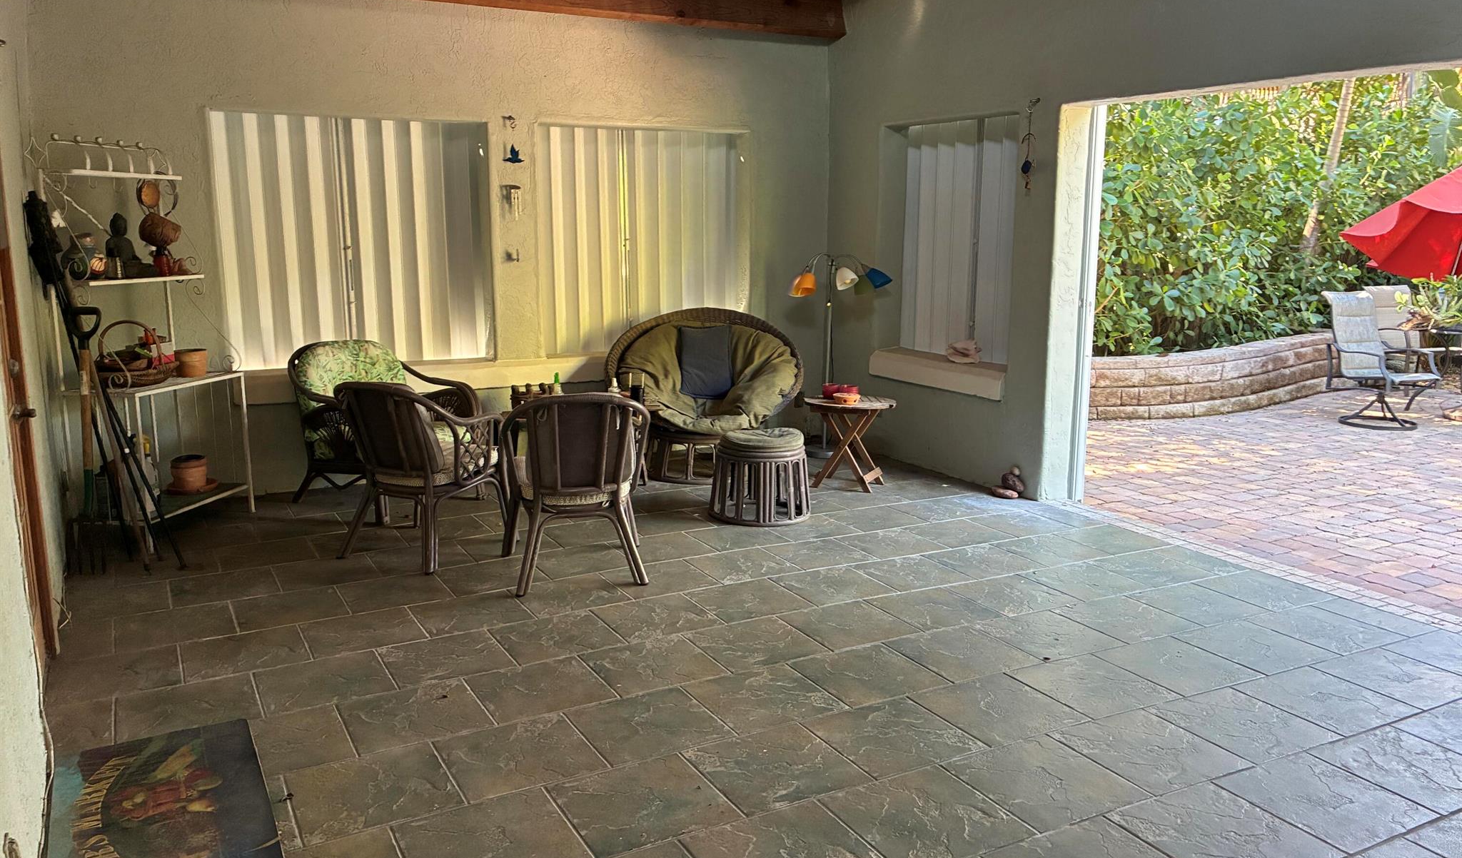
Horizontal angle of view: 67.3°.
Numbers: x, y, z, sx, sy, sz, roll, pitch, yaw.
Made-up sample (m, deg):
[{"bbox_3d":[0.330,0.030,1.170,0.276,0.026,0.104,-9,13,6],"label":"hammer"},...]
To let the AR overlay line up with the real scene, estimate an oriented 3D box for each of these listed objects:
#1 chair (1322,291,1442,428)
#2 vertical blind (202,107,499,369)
[{"bbox_3d":[5.062,-0.546,8.546,0.640,1.000,0.740,-5,12,-24],"label":"chair"},{"bbox_3d":[-2.097,-1.052,6.232,1.470,1.380,0.080,-6,12,-28],"label":"vertical blind"}]

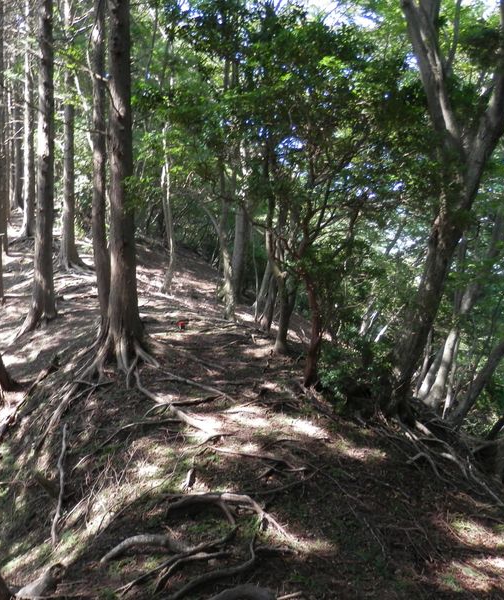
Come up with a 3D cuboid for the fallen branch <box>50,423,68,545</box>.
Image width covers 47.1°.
[{"bbox_3d":[-1.335,1.188,4.050,0.100,0.090,1.990,0,7,-16],"label":"fallen branch"}]

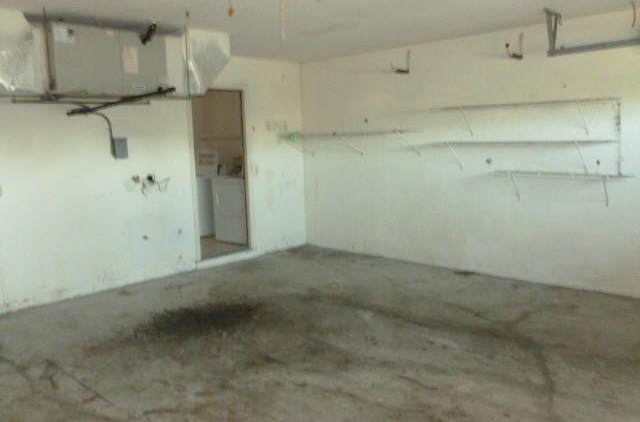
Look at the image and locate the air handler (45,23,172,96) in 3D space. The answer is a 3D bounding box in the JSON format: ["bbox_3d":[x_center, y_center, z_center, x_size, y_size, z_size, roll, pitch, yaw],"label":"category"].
[{"bbox_3d":[-1.976,-1.283,4.625,0.560,0.548,1.075,6,11,44],"label":"air handler"}]

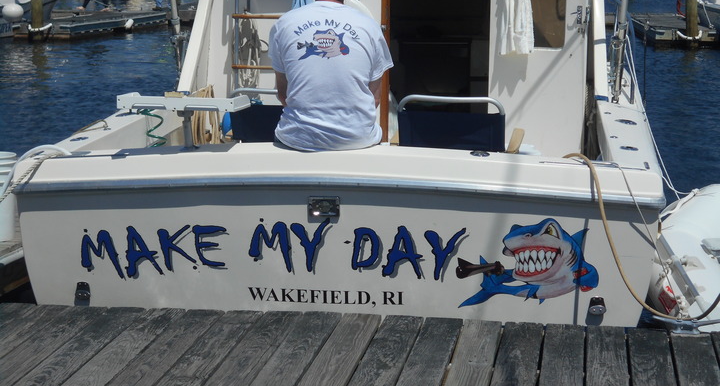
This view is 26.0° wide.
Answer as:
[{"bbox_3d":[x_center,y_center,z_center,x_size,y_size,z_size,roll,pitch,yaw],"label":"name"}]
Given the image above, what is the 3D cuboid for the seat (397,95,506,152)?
[{"bbox_3d":[0.472,-0.067,7.538,0.570,0.860,0.500,2,10,10],"label":"seat"}]

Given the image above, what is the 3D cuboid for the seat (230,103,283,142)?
[{"bbox_3d":[-0.332,-0.115,7.808,0.570,0.860,0.500,2,10,10],"label":"seat"}]

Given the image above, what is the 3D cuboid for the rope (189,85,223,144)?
[{"bbox_3d":[-0.817,-0.391,8.300,0.200,0.400,0.130,2,10,9],"label":"rope"}]

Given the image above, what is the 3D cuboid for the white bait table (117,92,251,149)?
[{"bbox_3d":[-0.758,-0.315,6.774,0.514,0.241,0.321,1,10,8],"label":"white bait table"}]

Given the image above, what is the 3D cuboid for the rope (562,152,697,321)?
[{"bbox_3d":[1.094,0.157,6.395,0.561,0.544,0.728,2,10,9],"label":"rope"}]

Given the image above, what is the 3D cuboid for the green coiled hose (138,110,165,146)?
[{"bbox_3d":[-0.951,-0.300,7.150,0.128,0.170,0.110,2,10,9],"label":"green coiled hose"}]

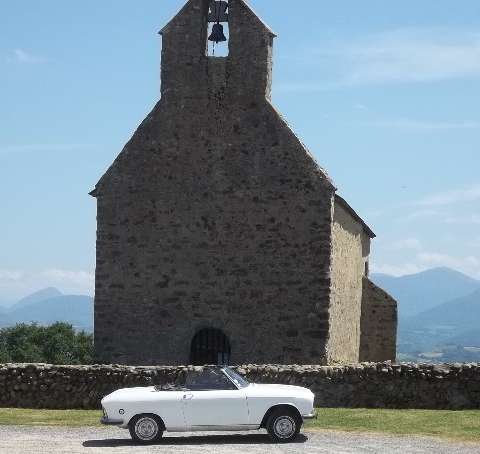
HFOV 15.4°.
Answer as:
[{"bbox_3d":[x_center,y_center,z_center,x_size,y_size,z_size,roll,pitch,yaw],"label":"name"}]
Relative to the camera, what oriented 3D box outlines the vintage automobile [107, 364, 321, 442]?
[{"bbox_3d":[-0.528,3.033,30.500,3.760,1.320,1.570,0,-4,-3],"label":"vintage automobile"}]

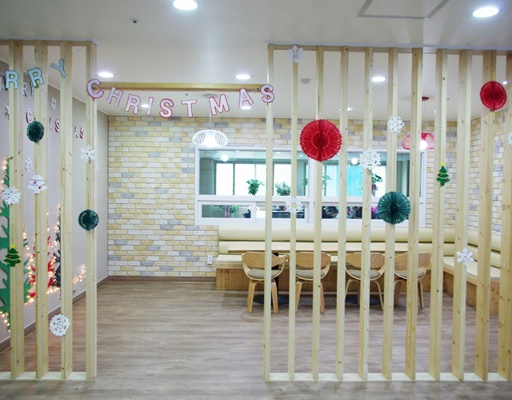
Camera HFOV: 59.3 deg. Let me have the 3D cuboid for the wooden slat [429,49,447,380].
[{"bbox_3d":[1.518,0.137,3.756,0.038,2.732,0.130,1,2,-1],"label":"wooden slat"}]

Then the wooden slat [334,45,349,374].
[{"bbox_3d":[0.716,0.128,3.739,0.038,2.732,0.130,1,2,-1],"label":"wooden slat"}]

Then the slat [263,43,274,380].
[{"bbox_3d":[0.107,0.122,3.726,0.038,2.732,0.130,1,2,-1],"label":"slat"}]

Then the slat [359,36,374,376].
[{"bbox_3d":[0.915,0.130,3.743,0.038,2.732,0.130,1,2,-1],"label":"slat"}]

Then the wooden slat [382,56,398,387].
[{"bbox_3d":[1.117,0.132,3.748,0.038,2.732,0.130,1,2,-1],"label":"wooden slat"}]

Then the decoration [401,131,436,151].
[{"bbox_3d":[2.120,-0.754,5.800,0.460,0.235,0.460,1,2,-1],"label":"decoration"}]

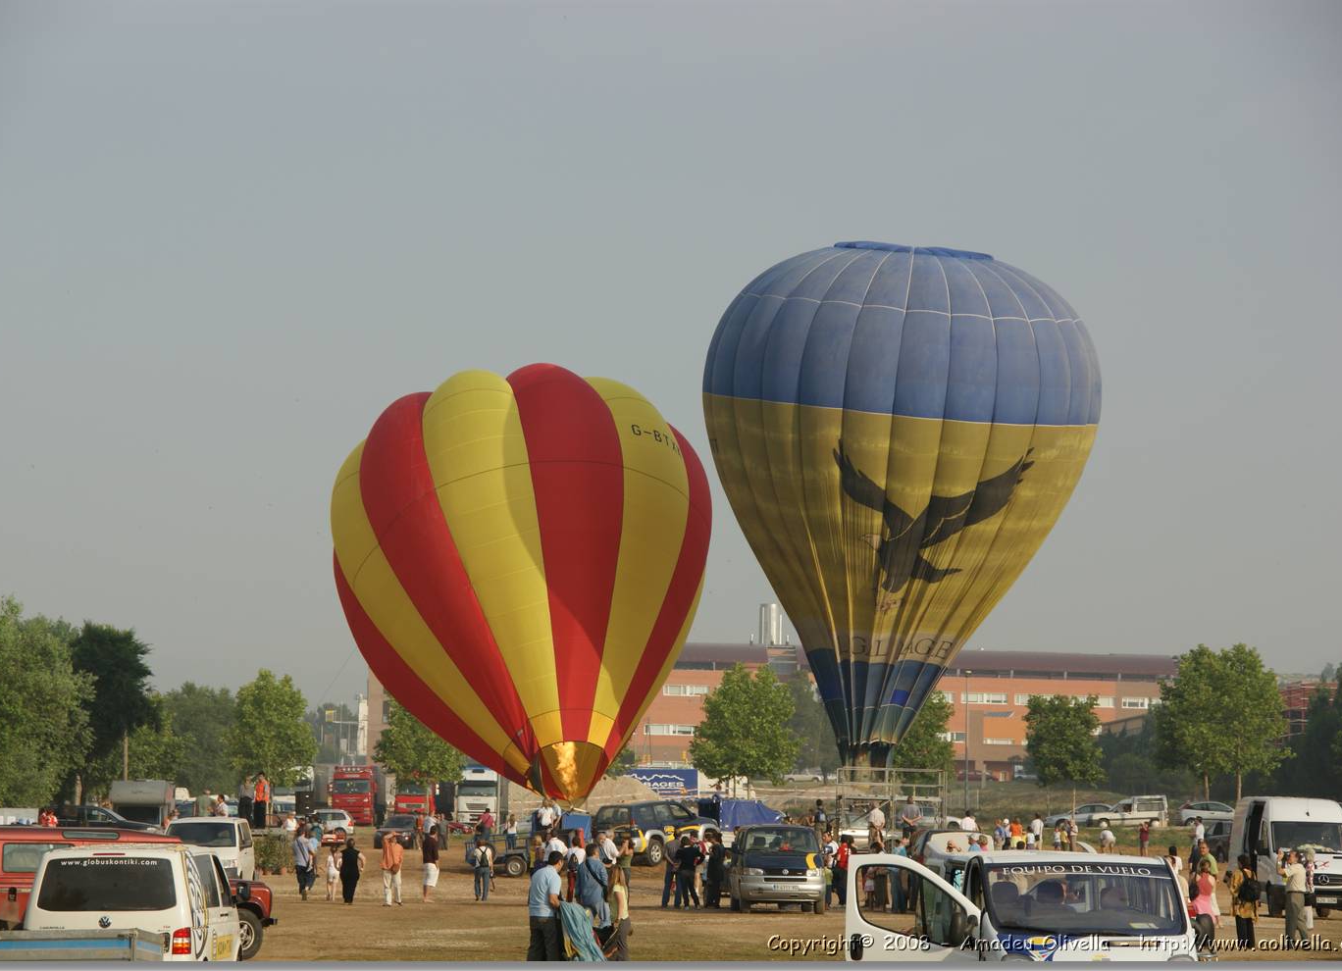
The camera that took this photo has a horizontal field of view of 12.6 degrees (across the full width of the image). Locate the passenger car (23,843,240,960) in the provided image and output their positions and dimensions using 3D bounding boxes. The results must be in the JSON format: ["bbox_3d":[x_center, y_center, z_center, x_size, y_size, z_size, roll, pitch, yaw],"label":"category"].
[{"bbox_3d":[-6.080,5.109,69.840,1.900,1.970,4.890,1,-3,4],"label":"passenger car"}]

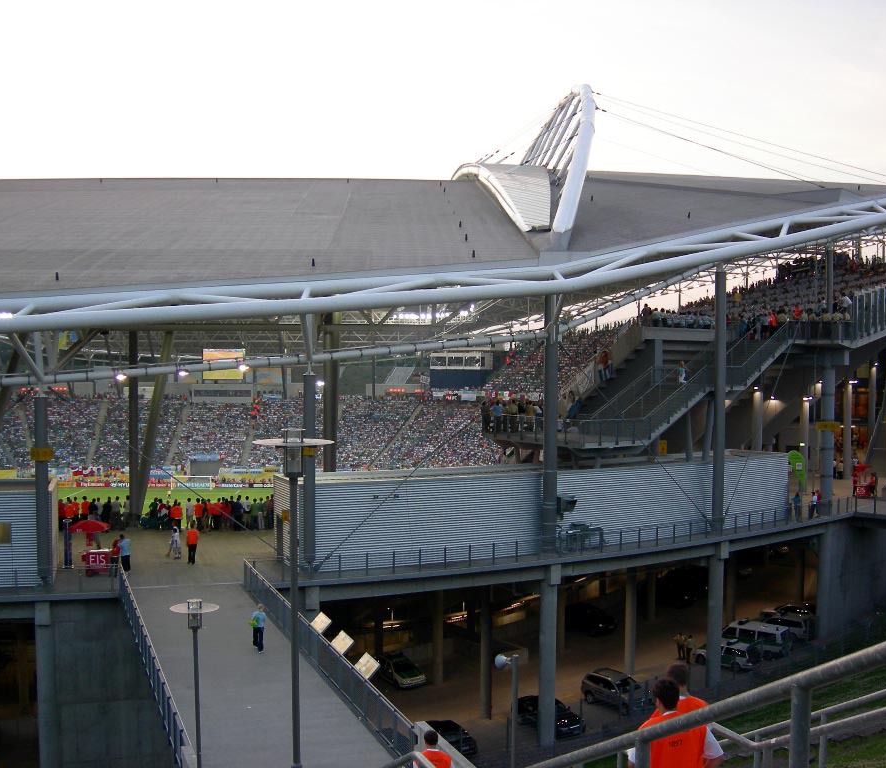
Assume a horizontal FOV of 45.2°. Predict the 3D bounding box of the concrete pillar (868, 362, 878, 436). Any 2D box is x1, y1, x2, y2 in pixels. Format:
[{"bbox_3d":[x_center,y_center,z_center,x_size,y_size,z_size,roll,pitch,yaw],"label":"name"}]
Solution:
[{"bbox_3d":[37.465,2.576,93.000,0.680,8.908,0.680,1,2,22],"label":"concrete pillar"}]

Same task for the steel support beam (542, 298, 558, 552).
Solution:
[{"bbox_3d":[5.603,2.007,55.500,0.700,13.342,0.700,1,2,6],"label":"steel support beam"}]

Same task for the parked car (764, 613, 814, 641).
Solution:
[{"bbox_3d":[24.651,17.523,77.972,4.600,1.500,1.780,2,3,36],"label":"parked car"}]

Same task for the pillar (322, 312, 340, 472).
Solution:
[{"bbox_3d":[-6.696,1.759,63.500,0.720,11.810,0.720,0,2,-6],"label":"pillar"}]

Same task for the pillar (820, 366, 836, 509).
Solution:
[{"bbox_3d":[23.300,3.350,64.600,0.830,9.000,0.830,0,2,0],"label":"pillar"}]

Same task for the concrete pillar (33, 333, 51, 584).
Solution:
[{"bbox_3d":[-17.827,3.294,47.400,0.600,11.080,0.600,0,2,-21],"label":"concrete pillar"}]

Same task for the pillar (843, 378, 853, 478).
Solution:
[{"bbox_3d":[33.067,3.636,87.000,0.670,8.170,0.670,1,2,21],"label":"pillar"}]

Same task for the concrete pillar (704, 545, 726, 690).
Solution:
[{"bbox_3d":[15.325,13.156,60.000,0.830,8.110,0.830,0,2,0],"label":"concrete pillar"}]

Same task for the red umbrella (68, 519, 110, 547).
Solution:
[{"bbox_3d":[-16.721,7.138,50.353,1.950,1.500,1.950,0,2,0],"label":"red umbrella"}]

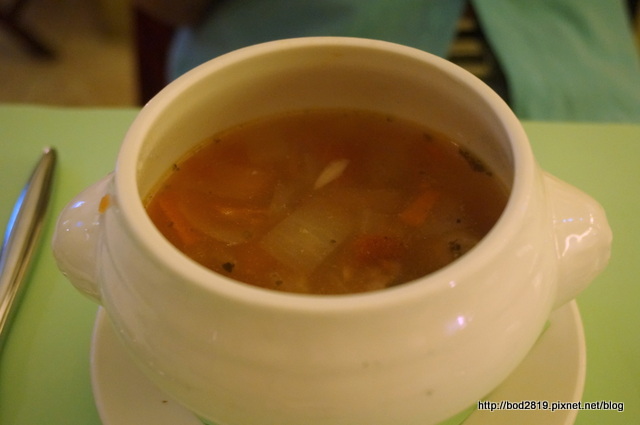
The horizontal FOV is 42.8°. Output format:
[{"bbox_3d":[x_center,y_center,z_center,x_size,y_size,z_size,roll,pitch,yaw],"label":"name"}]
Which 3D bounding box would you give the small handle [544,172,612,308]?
[{"bbox_3d":[0.076,0.008,0.251,0.023,0.040,0.040,-1,45,0],"label":"small handle"}]

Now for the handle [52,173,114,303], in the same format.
[{"bbox_3d":[-0.072,0.008,0.248,0.023,0.040,0.040,-1,45,0],"label":"handle"}]

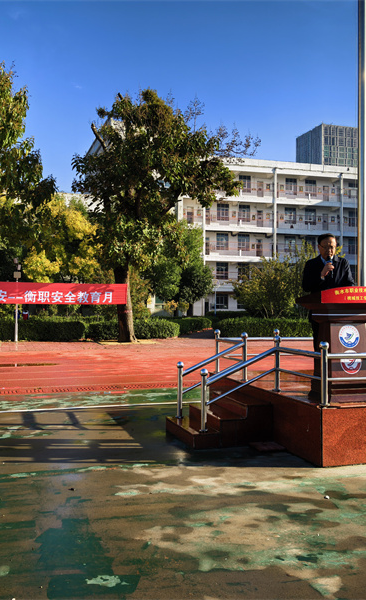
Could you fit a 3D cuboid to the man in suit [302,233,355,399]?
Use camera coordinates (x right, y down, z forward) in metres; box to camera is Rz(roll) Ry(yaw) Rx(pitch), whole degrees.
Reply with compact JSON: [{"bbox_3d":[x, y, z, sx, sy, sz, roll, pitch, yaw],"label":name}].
[{"bbox_3d":[1.620,0.161,6.222,0.550,1.740,0.400,0,-1,-10],"label":"man in suit"}]

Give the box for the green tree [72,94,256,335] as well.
[{"bbox_3d":[-0.807,-3.697,24.200,7.871,11.059,7.084,1,-1,-15],"label":"green tree"}]

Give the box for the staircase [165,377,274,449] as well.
[{"bbox_3d":[0.399,1.302,6.463,0.926,0.529,1.019,1,-1,-18],"label":"staircase"}]

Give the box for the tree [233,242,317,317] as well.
[{"bbox_3d":[5.281,-0.727,31.000,4.601,4.974,4.140,1,-1,-15],"label":"tree"}]

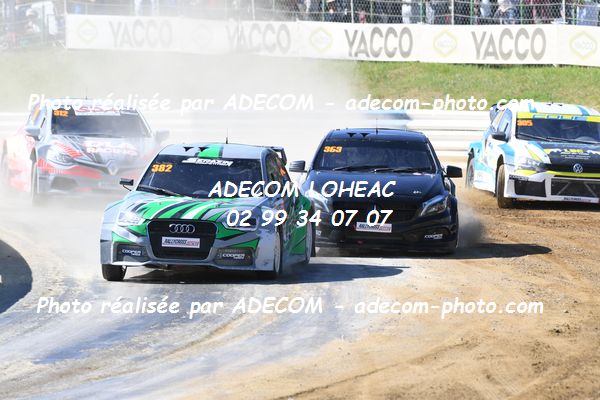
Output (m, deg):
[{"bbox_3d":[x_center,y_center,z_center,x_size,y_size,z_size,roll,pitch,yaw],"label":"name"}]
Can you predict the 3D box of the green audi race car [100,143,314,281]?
[{"bbox_3d":[-0.929,0.081,66.024,1.870,1.370,4.150,1,3,7],"label":"green audi race car"}]

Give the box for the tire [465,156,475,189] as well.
[{"bbox_3d":[2.453,-0.332,84.500,0.240,0.640,0.640,0,3,-7],"label":"tire"}]

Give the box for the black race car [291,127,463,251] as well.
[{"bbox_3d":[0.855,-0.152,70.416,1.880,1.350,4.300,1,3,1],"label":"black race car"}]

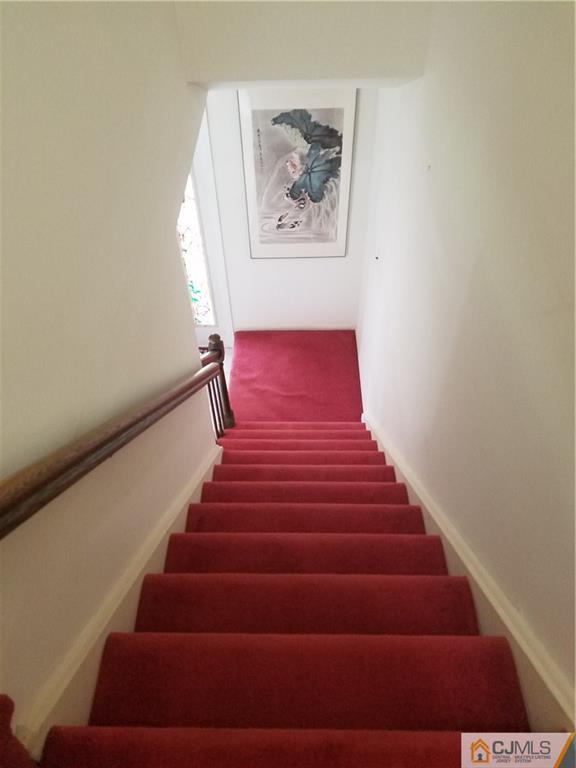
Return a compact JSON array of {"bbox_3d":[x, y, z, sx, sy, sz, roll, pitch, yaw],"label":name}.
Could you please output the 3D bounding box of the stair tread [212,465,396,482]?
[{"bbox_3d":[0.078,0.502,2.765,0.880,0.050,0.255,0,47,1],"label":"stair tread"}]

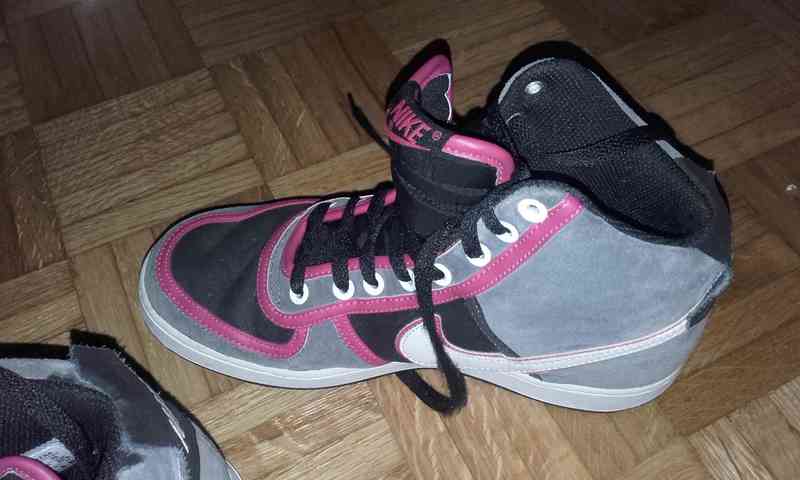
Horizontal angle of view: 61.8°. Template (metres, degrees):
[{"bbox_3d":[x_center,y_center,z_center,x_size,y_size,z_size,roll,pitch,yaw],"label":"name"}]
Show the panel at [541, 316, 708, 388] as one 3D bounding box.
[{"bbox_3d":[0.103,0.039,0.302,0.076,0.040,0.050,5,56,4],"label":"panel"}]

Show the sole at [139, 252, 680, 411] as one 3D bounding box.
[{"bbox_3d":[0.003,0.027,0.345,0.284,0.033,0.101,5,56,4],"label":"sole"}]

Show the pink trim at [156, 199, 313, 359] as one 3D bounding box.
[{"bbox_3d":[-0.081,0.011,0.326,0.089,0.034,0.085,5,56,4],"label":"pink trim"}]

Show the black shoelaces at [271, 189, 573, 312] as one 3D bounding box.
[{"bbox_3d":[-0.002,-0.011,0.274,0.121,0.094,0.069,5,56,4],"label":"black shoelaces"}]

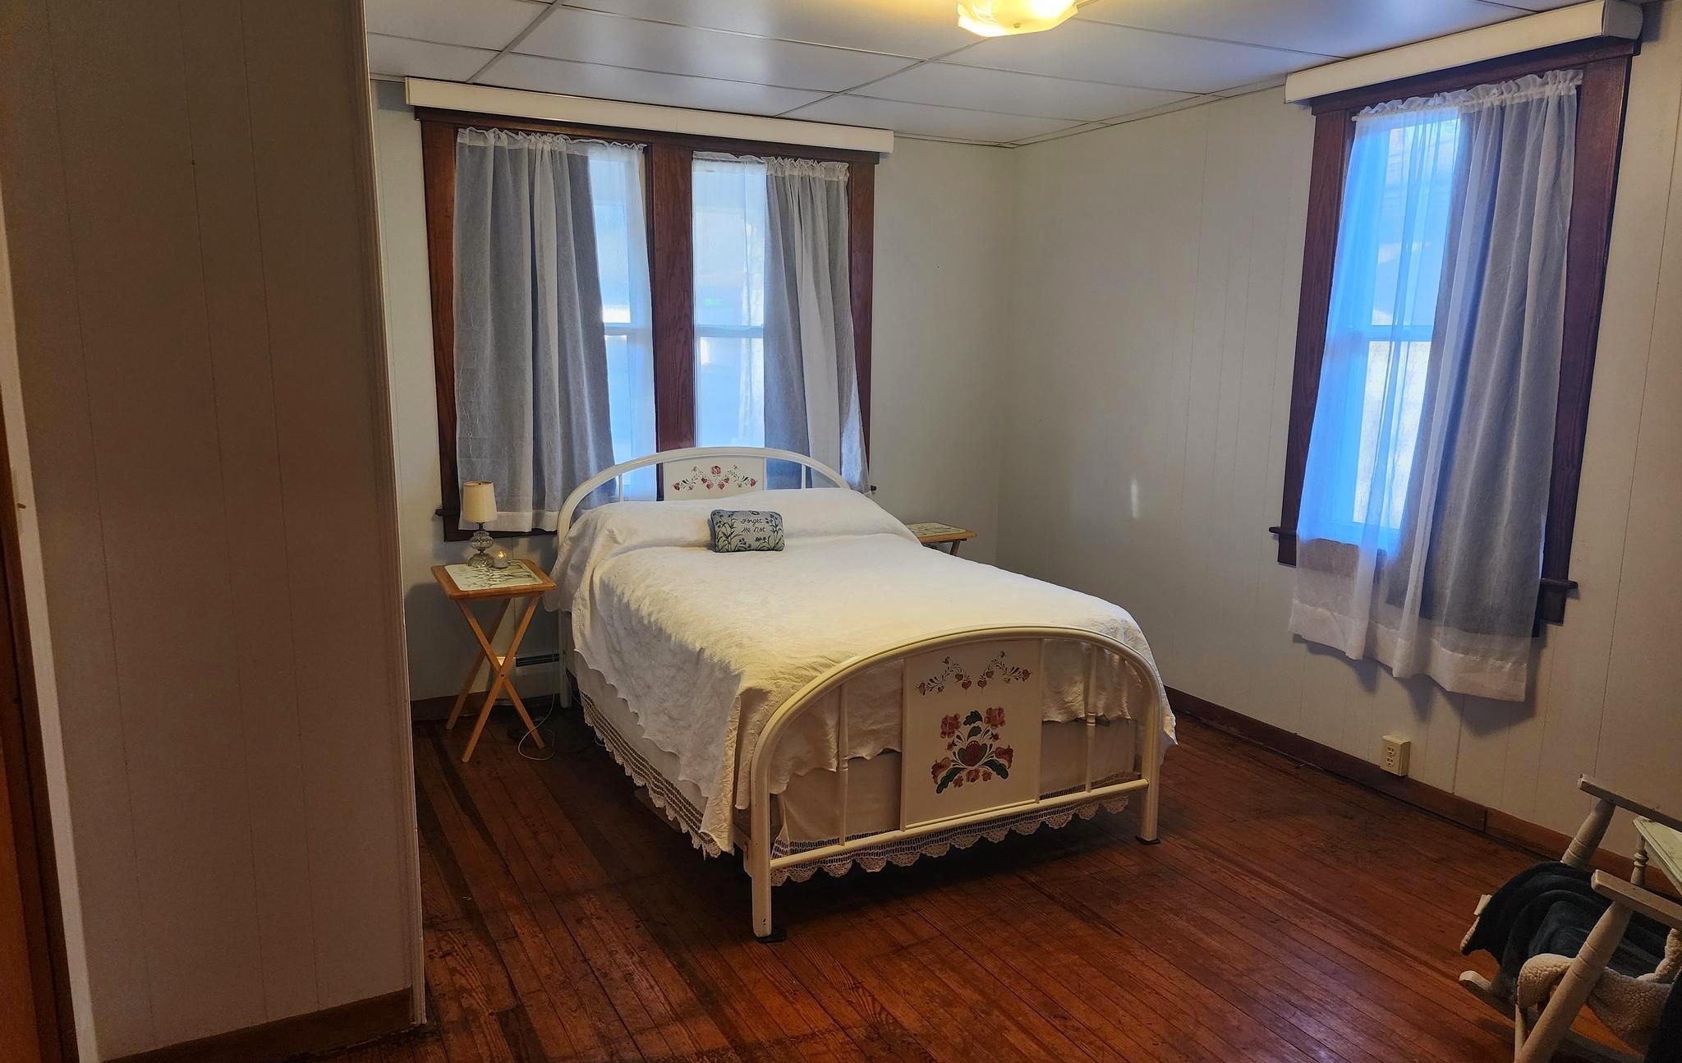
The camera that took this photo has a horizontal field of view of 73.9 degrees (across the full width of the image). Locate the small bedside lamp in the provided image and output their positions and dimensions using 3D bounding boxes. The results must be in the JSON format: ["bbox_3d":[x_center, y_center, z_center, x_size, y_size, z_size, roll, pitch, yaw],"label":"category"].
[{"bbox_3d":[-1.378,-0.027,4.291,0.135,0.340,0.135,-5,12,-28],"label":"small bedside lamp"}]

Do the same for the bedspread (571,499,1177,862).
[{"bbox_3d":[-0.062,0.312,3.951,1.460,0.660,1.920,-5,11,-27],"label":"bedspread"}]

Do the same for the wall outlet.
[{"bbox_3d":[1.880,0.764,3.813,0.038,0.117,0.073,-5,12,-28],"label":"wall outlet"}]

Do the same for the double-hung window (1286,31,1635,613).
[{"bbox_3d":[1.877,-0.610,3.594,0.065,1.620,1.080,-5,12,-28],"label":"double-hung window"}]

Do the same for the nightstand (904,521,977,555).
[{"bbox_3d":[0.320,0.316,5.245,0.500,0.650,0.380,-5,12,-28],"label":"nightstand"}]

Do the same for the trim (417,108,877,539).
[{"bbox_3d":[-0.694,-0.837,4.682,1.970,1.610,0.065,-5,12,-28],"label":"trim"}]

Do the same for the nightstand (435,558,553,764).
[{"bbox_3d":[-1.320,0.484,4.231,0.375,0.655,0.495,-5,12,-28],"label":"nightstand"}]

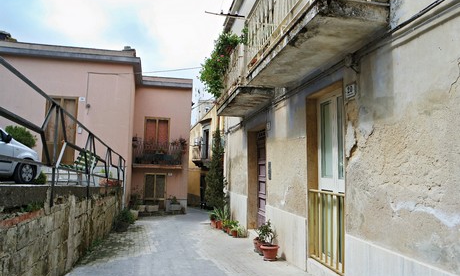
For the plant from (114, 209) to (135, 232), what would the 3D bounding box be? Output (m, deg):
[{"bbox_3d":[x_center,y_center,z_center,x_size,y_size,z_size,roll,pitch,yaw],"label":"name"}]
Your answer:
[{"bbox_3d":[-3.409,2.633,9.900,0.560,0.700,0.580,2,-5,-11],"label":"plant"}]

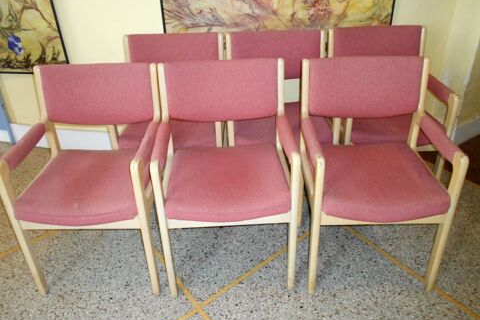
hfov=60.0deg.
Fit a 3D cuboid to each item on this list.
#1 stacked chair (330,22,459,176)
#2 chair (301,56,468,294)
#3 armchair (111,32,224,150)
[{"bbox_3d":[0.760,-0.211,2.232,0.543,0.868,0.521,-3,31,-2],"label":"stacked chair"},{"bbox_3d":[0.549,0.066,1.775,0.543,0.868,0.521,-1,31,1],"label":"chair"},{"bbox_3d":[-0.345,-0.171,2.225,0.543,0.868,0.521,-1,31,1],"label":"armchair"}]

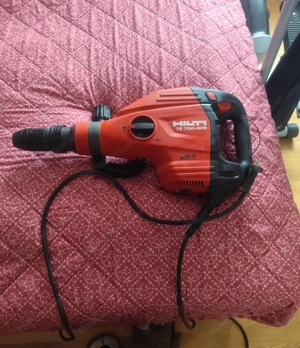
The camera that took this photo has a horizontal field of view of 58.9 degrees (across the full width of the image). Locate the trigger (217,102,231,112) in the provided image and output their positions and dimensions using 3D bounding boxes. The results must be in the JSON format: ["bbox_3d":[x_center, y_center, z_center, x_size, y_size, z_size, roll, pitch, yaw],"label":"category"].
[{"bbox_3d":[0.160,-0.145,0.580,0.029,0.025,0.016,0,68,0],"label":"trigger"}]

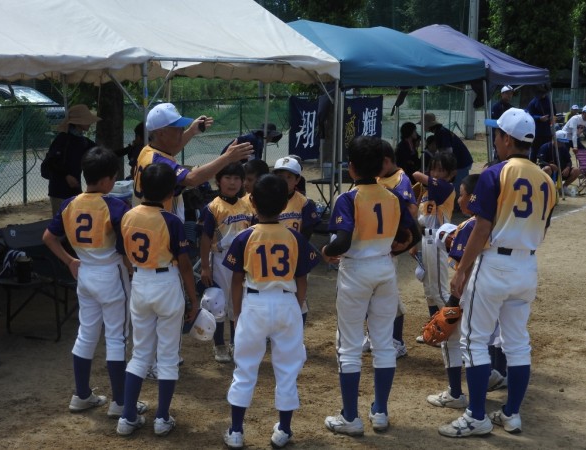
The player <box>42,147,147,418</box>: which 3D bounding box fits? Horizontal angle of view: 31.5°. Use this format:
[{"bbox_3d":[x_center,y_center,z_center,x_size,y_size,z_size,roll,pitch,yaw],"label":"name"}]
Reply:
[{"bbox_3d":[-1.093,0.313,5.757,0.500,1.494,0.340,6,10,33],"label":"player"}]

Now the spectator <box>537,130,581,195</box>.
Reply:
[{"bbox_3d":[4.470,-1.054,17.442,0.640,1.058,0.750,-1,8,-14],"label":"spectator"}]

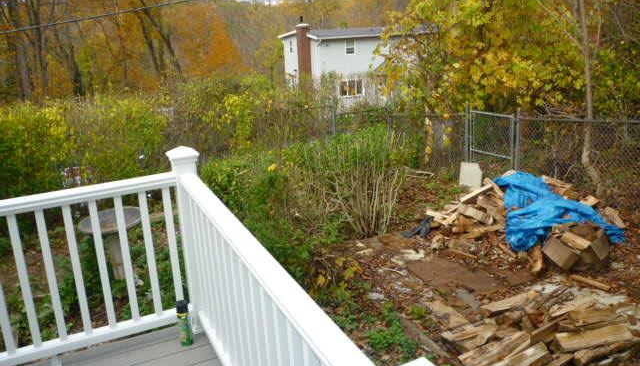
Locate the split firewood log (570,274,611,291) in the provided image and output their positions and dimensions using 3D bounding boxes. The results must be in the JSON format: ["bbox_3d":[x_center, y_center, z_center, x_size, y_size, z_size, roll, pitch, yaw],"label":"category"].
[{"bbox_3d":[2.347,0.869,4.657,0.070,0.060,0.318,-16,22,-39],"label":"split firewood log"}]

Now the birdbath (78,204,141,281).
[{"bbox_3d":[-1.729,0.579,4.556,0.530,0.622,0.530,-2,17,0],"label":"birdbath"}]

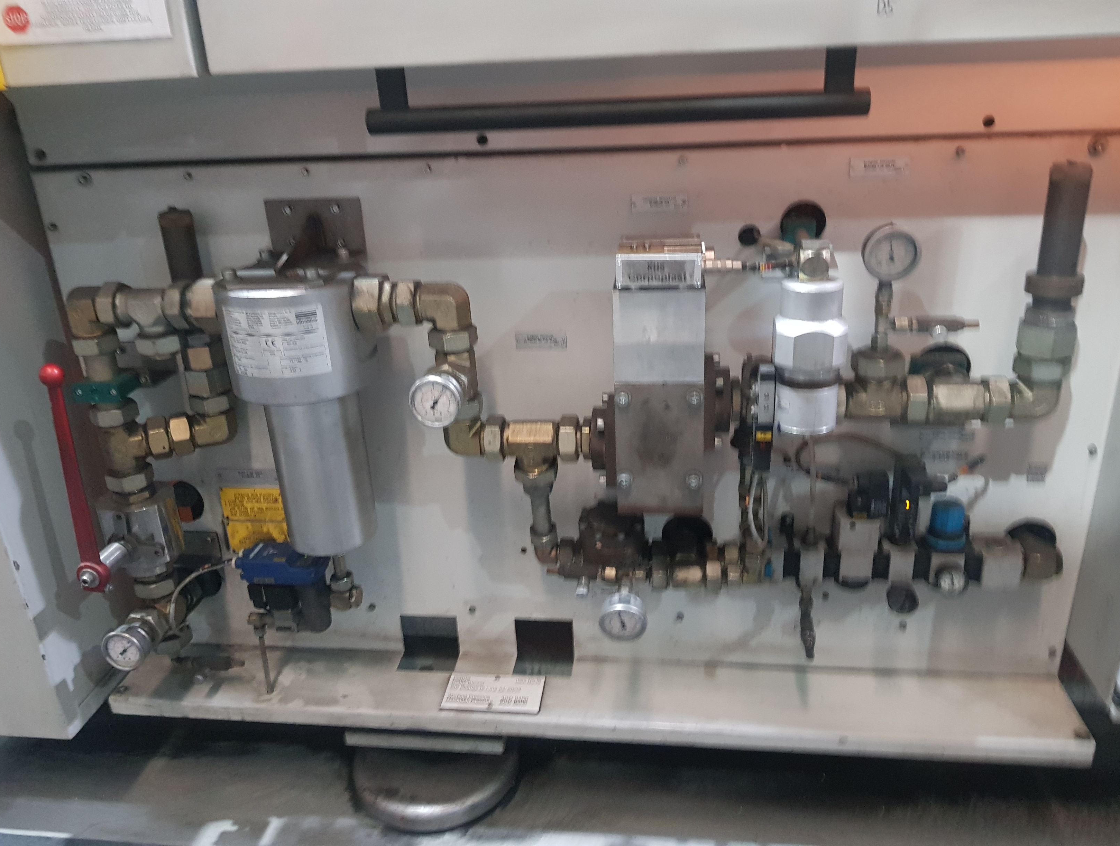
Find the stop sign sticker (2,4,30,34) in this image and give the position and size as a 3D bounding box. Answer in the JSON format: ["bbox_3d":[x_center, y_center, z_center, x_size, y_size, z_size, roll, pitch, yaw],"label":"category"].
[{"bbox_3d":[-0.508,-0.378,0.792,0.028,0.026,0.001,0,21,8],"label":"stop sign sticker"}]

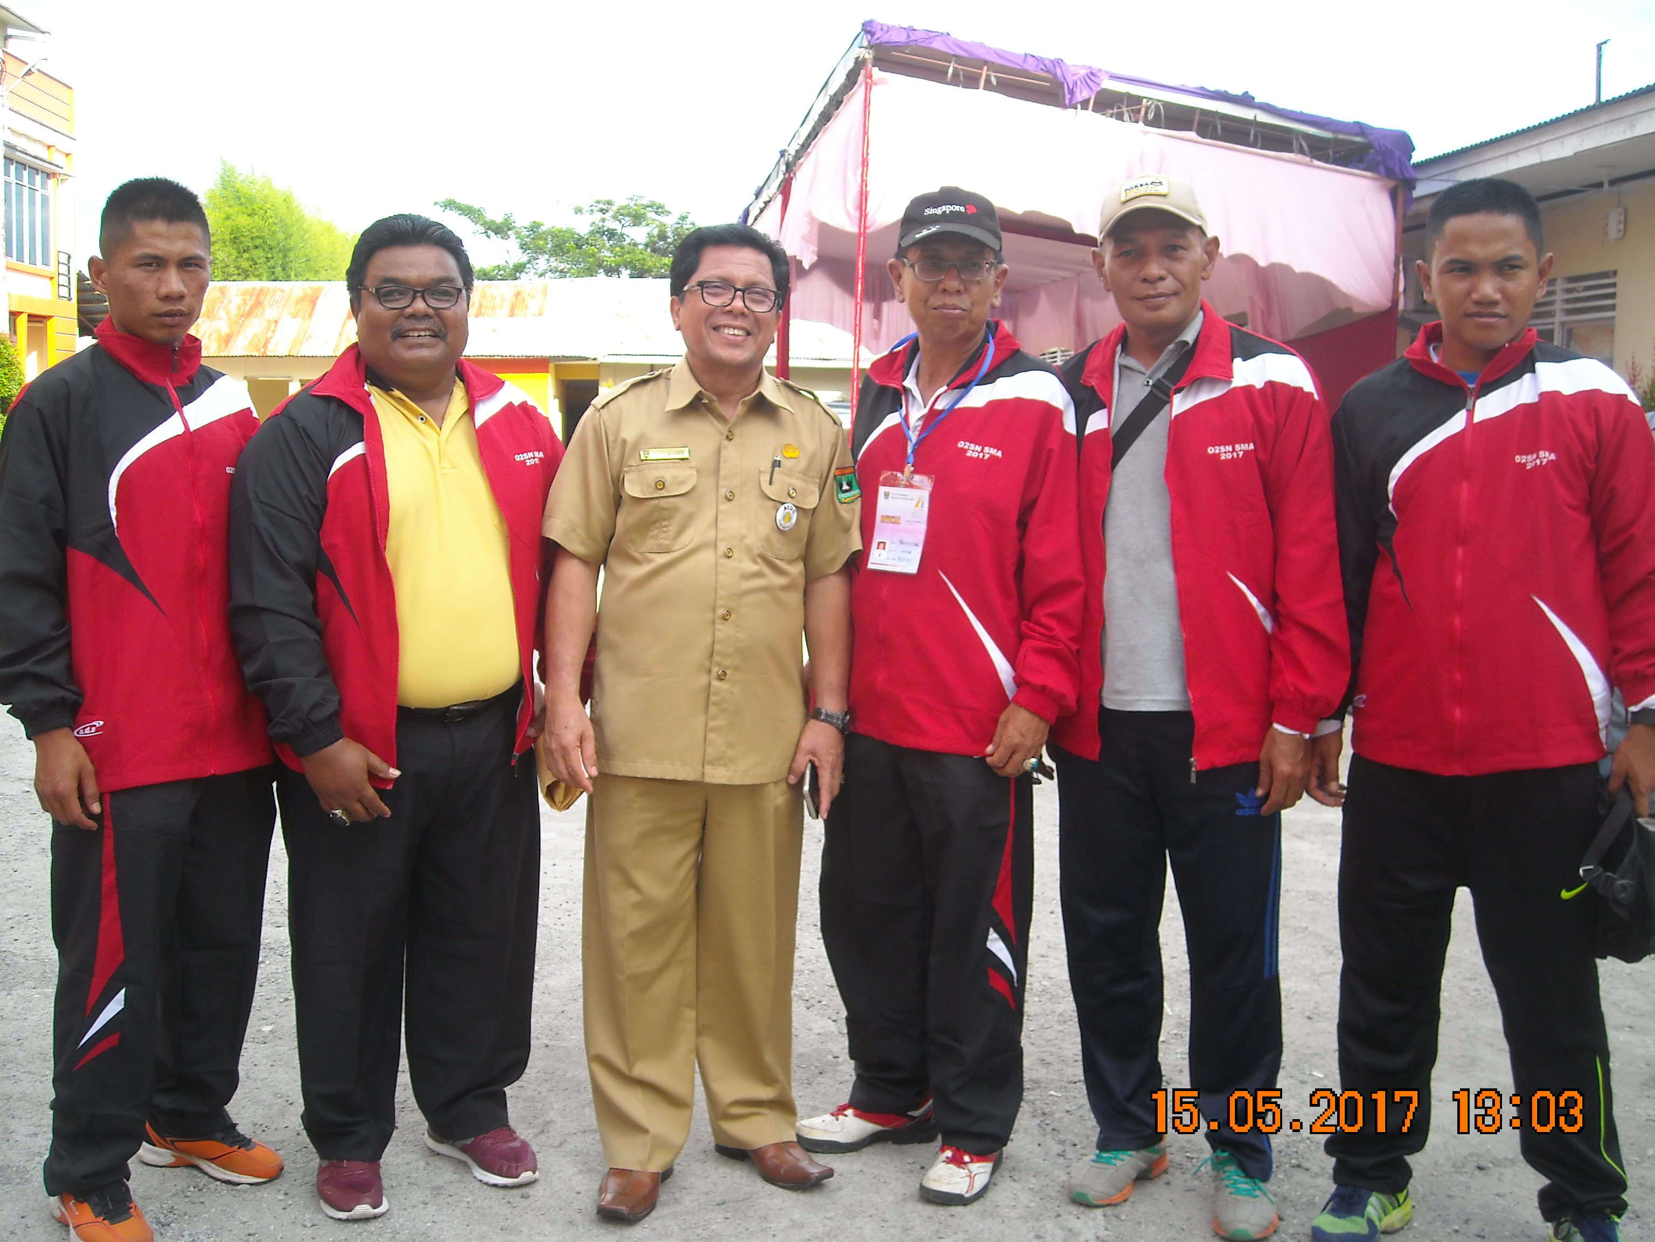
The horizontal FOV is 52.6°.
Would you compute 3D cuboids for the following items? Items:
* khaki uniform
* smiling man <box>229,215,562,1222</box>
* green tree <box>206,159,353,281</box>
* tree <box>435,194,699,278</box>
[{"bbox_3d":[-0.214,0.252,2.847,0.500,1.385,0.340,-2,8,-15],"label":"khaki uniform"},{"bbox_3d":[-0.715,0.155,2.855,0.600,1.655,0.420,-3,8,-23],"label":"smiling man"},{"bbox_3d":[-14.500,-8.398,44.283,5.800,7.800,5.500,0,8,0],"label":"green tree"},{"bbox_3d":[-7.200,-8.902,49.260,9.000,7.500,8.000,0,8,0],"label":"tree"}]

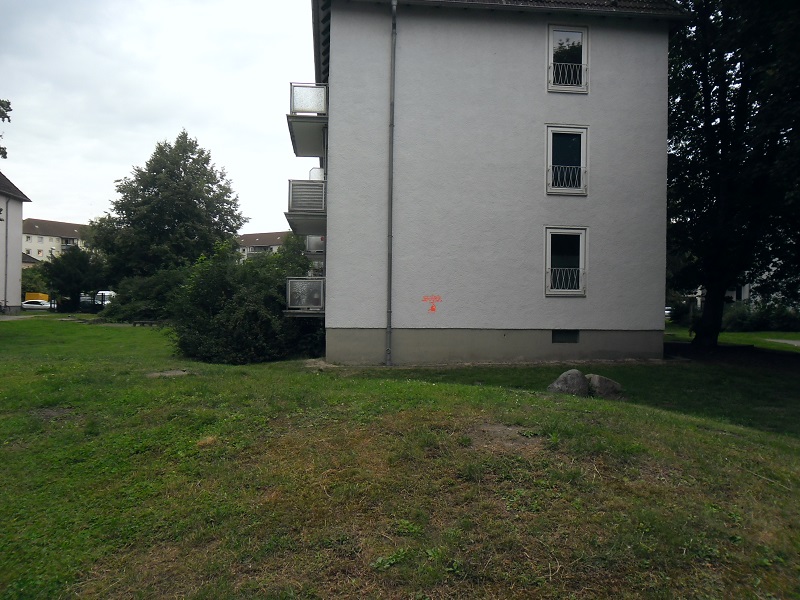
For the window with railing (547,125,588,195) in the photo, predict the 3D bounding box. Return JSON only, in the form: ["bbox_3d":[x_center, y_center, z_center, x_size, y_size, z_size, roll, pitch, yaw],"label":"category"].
[{"bbox_3d":[4.559,-3.802,16.935,1.108,1.850,0.200,1,-1,-7],"label":"window with railing"}]

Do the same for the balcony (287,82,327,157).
[{"bbox_3d":[-2.830,-5.550,19.764,1.201,1.071,4.270,1,-1,-7],"label":"balcony"}]

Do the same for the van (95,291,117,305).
[{"bbox_3d":[-31.514,0.338,67.000,2.000,2.500,5.000,1,-1,-25],"label":"van"}]

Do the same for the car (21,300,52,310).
[{"bbox_3d":[-48.084,0.758,83.000,4.500,1.450,1.800,1,-1,-23],"label":"car"}]

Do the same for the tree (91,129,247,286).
[{"bbox_3d":[-17.808,-5.654,48.000,11.400,14.500,11.200,1,-1,-7],"label":"tree"}]

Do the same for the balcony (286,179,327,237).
[{"bbox_3d":[-2.888,-2.797,19.765,1.226,1.085,4.270,1,-1,-7],"label":"balcony"}]

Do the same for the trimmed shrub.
[{"bbox_3d":[-4.221,-0.028,17.500,4.000,3.400,3.800,1,-1,-7],"label":"trimmed shrub"}]

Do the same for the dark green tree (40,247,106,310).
[{"bbox_3d":[-34.428,-2.142,66.000,6.300,7.000,6.100,1,-1,-7],"label":"dark green tree"}]

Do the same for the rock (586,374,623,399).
[{"bbox_3d":[3.392,1.450,10.400,0.620,0.420,0.500,1,-1,-7],"label":"rock"}]

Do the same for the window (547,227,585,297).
[{"bbox_3d":[4.515,-1.034,16.907,1.125,1.841,0.200,1,-1,-7],"label":"window"}]

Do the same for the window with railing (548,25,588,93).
[{"bbox_3d":[4.587,-6.563,16.961,1.096,1.820,0.200,1,-1,-7],"label":"window with railing"}]

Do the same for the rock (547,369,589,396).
[{"bbox_3d":[2.781,1.382,10.300,0.660,0.480,0.520,1,-1,-7],"label":"rock"}]

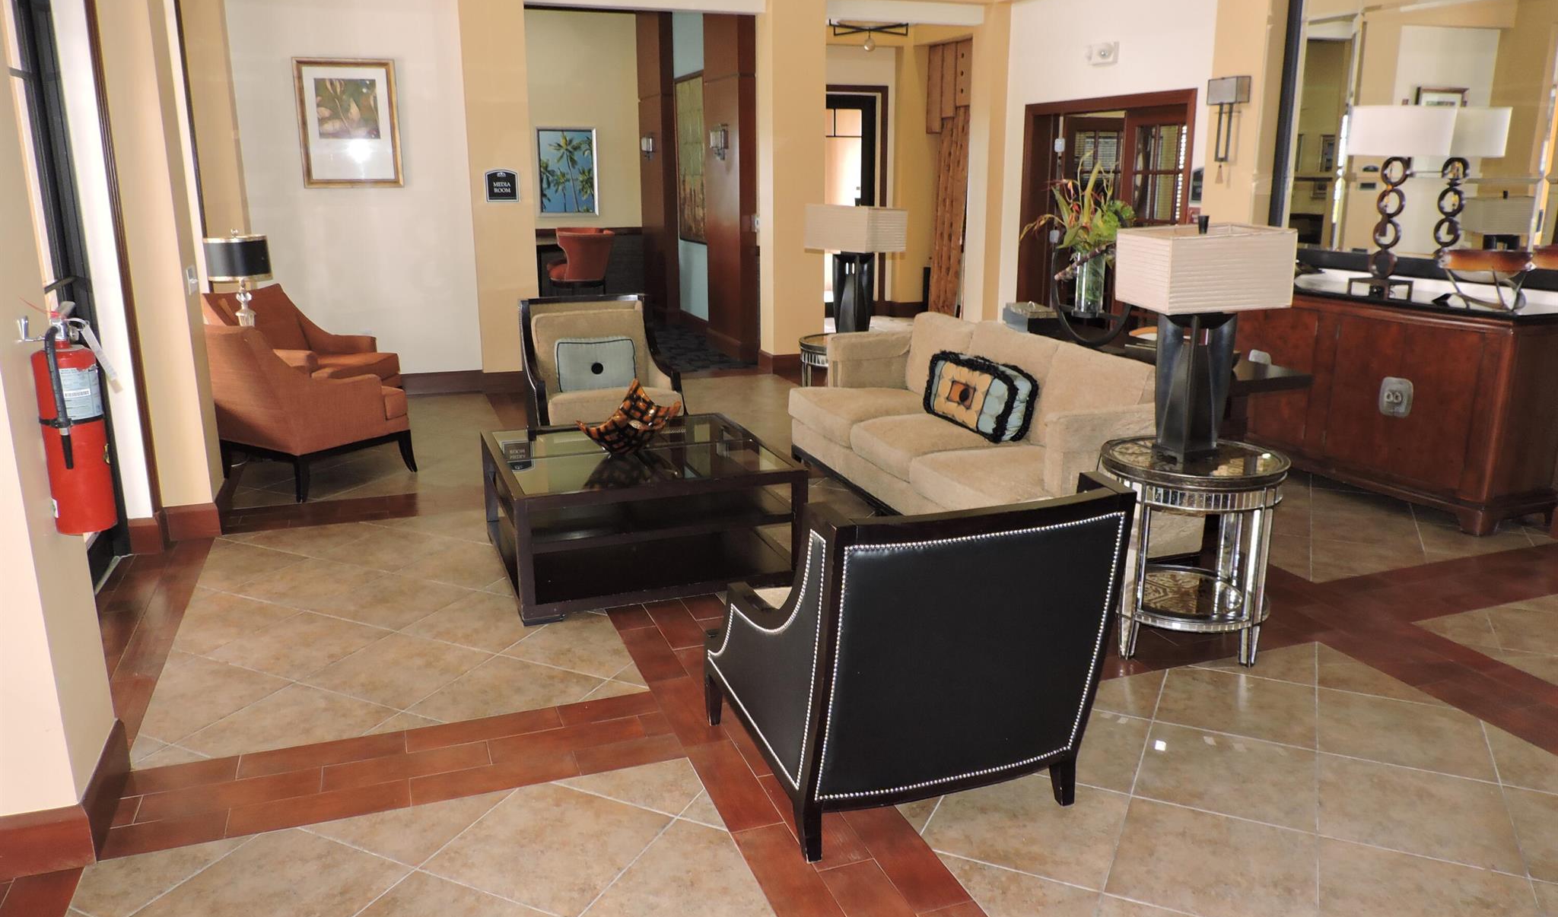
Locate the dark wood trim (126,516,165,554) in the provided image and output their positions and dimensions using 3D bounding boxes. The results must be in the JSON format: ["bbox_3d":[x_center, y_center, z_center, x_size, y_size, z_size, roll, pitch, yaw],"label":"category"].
[{"bbox_3d":[-2.812,0.338,4.789,0.145,0.165,0.040,-5,14,-19],"label":"dark wood trim"}]

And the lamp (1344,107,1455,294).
[{"bbox_3d":[3.061,-1.273,5.391,0.368,0.938,0.490,-5,14,-19],"label":"lamp"}]

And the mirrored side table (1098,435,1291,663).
[{"bbox_3d":[1.399,0.316,3.719,0.598,0.666,0.598,-5,14,-19],"label":"mirrored side table"}]

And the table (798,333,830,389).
[{"bbox_3d":[0.427,-0.405,6.630,0.587,0.655,0.587,-5,14,-19],"label":"table"}]

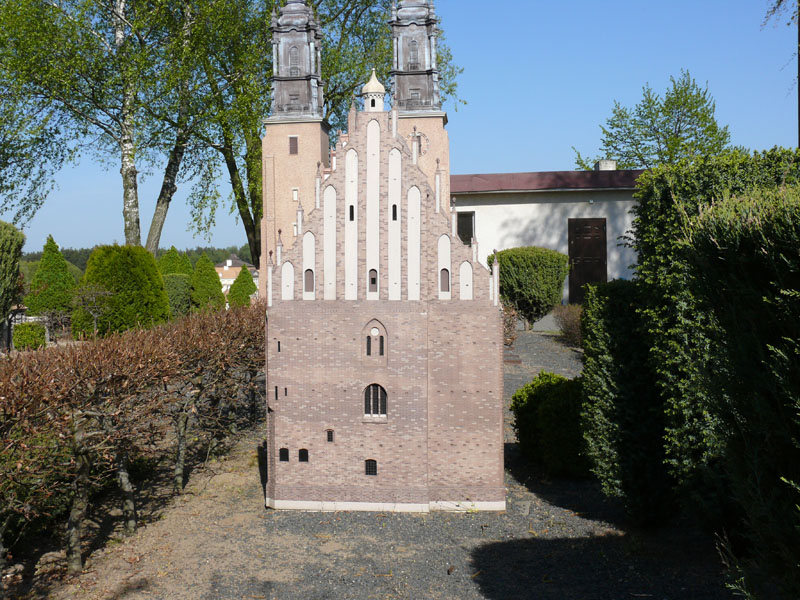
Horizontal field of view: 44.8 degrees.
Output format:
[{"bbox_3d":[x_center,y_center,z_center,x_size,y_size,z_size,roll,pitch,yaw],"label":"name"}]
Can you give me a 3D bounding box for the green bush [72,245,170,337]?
[{"bbox_3d":[-4.390,-0.134,15.300,1.545,1.482,1.500,0,1,0],"label":"green bush"}]

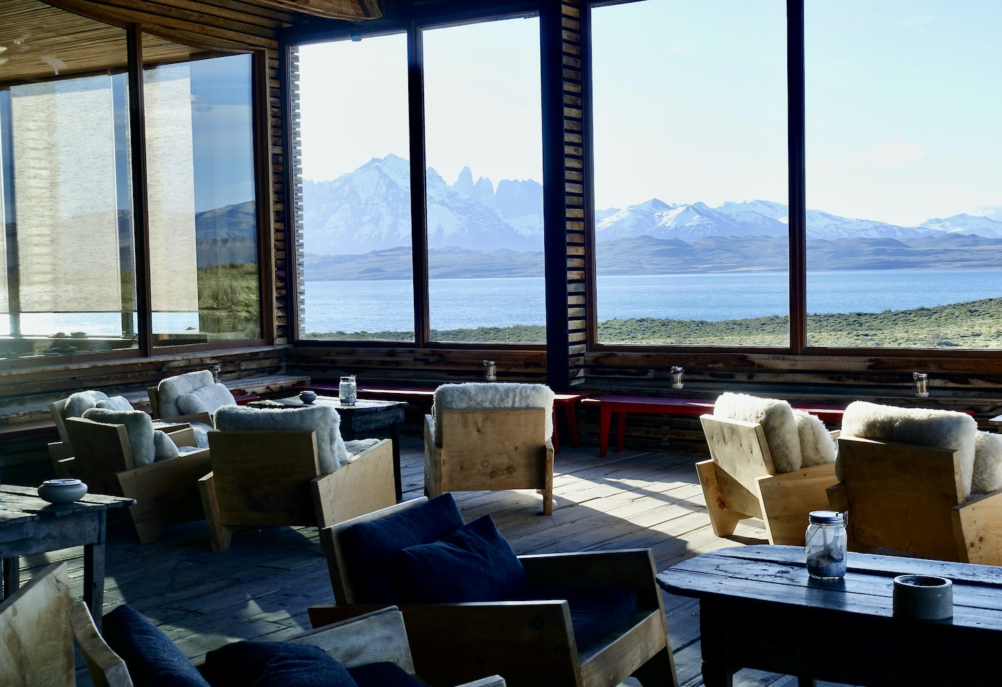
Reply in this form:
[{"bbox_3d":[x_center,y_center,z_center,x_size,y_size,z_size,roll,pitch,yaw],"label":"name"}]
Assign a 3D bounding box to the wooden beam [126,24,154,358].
[{"bbox_3d":[-3.199,-1.339,11.433,0.080,2.943,0.100,-4,4,-36],"label":"wooden beam"}]

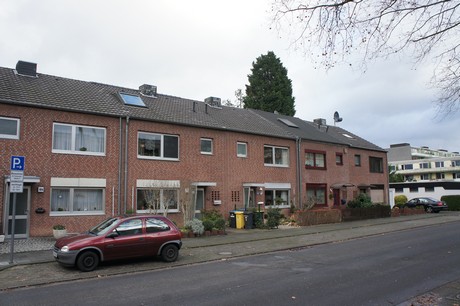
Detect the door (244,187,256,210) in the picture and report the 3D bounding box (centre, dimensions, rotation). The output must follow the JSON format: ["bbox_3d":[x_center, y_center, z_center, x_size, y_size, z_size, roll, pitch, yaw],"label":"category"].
[{"bbox_3d":[1.281,3.328,22.696,0.950,2.120,0.100,5,-7,-38],"label":"door"}]

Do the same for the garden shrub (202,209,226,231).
[{"bbox_3d":[-0.780,3.360,17.998,1.000,1.030,0.850,5,-8,-37],"label":"garden shrub"}]

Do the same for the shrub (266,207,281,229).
[{"bbox_3d":[2.450,3.664,20.227,0.660,1.150,0.660,5,-8,-37],"label":"shrub"}]

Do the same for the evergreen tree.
[{"bbox_3d":[5.272,-3.341,45.953,7.000,20.400,7.000,5,-7,-38],"label":"evergreen tree"}]

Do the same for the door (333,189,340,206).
[{"bbox_3d":[8.413,3.917,28.292,0.930,2.100,0.100,5,-7,-38],"label":"door"}]

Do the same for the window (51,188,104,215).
[{"bbox_3d":[-6.876,2.202,16.279,2.380,1.250,0.150,5,-7,-38],"label":"window"}]

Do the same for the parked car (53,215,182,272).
[{"bbox_3d":[-3.345,2.605,10.760,3.730,1.420,1.640,5,-8,-36],"label":"parked car"}]

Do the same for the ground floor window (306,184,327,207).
[{"bbox_3d":[6.445,3.130,26.471,2.300,1.630,0.160,5,-8,-37],"label":"ground floor window"}]

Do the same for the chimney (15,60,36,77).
[{"bbox_3d":[-11.713,-4.654,20.569,0.950,0.800,1.200,5,-8,-37],"label":"chimney"}]

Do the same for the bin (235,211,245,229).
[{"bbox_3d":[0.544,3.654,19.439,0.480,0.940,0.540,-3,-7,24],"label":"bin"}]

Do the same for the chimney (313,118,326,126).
[{"bbox_3d":[9.206,-3.020,36.439,0.920,0.700,0.920,5,-8,-37],"label":"chimney"}]

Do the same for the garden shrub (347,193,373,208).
[{"bbox_3d":[10.153,4.025,27.996,2.200,1.850,1.700,5,-7,-38],"label":"garden shrub"}]

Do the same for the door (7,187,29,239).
[{"bbox_3d":[-8.802,2.466,14.762,0.920,2.130,0.100,5,-7,-38],"label":"door"}]

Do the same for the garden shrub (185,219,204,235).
[{"bbox_3d":[-1.634,3.438,16.686,0.750,0.740,0.700,5,-8,-37],"label":"garden shrub"}]

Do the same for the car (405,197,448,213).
[{"bbox_3d":[17.780,4.870,33.600,1.760,1.430,4.550,5,-7,-38],"label":"car"}]

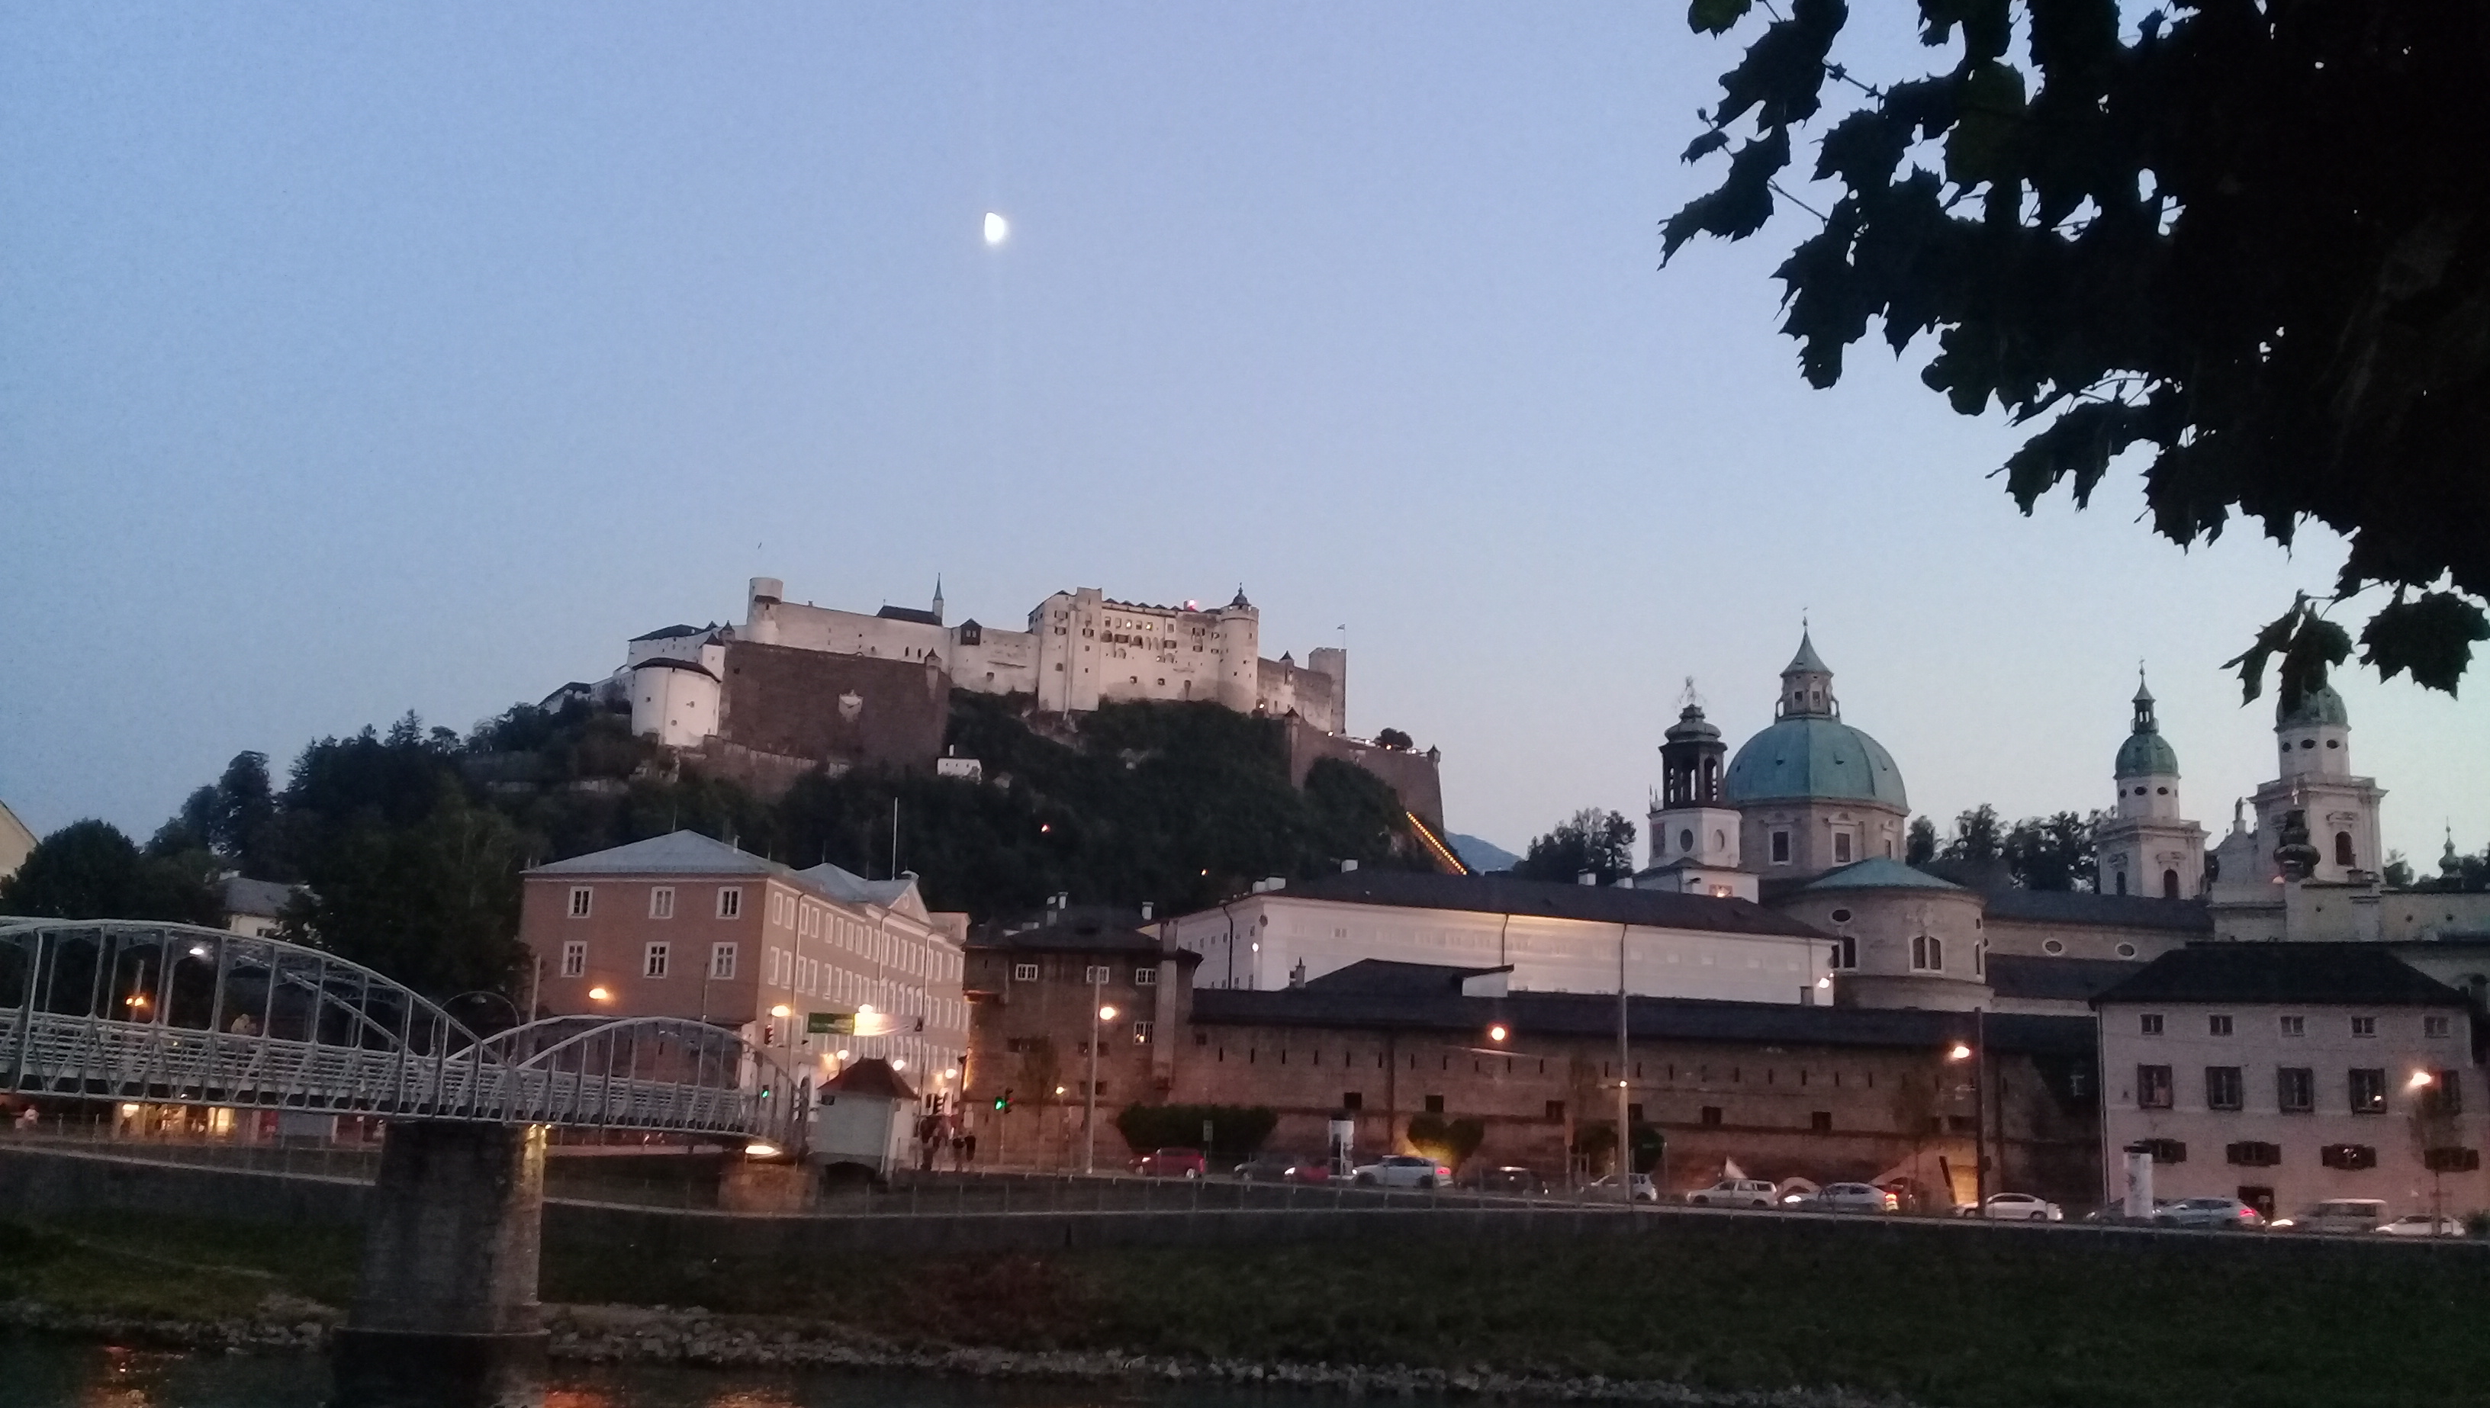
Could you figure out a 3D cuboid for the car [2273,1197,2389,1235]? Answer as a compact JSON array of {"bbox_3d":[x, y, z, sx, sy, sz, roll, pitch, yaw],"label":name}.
[{"bbox_3d":[48.678,23.048,100.000,4.650,1.880,1.850,-1,-12,13],"label":"car"}]

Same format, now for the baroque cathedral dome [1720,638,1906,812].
[{"bbox_3d":[81.902,2.152,321.871,26.355,26.054,26.355,2,-12,0],"label":"baroque cathedral dome"}]

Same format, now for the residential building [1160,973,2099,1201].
[{"bbox_3d":[19.173,19.864,112.951,44.338,10.600,9.000,1,-12,2],"label":"residential building"}]

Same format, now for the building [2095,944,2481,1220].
[{"bbox_3d":[51.262,19.387,111.256,16.800,14.200,10.000,-2,-12,19],"label":"building"}]

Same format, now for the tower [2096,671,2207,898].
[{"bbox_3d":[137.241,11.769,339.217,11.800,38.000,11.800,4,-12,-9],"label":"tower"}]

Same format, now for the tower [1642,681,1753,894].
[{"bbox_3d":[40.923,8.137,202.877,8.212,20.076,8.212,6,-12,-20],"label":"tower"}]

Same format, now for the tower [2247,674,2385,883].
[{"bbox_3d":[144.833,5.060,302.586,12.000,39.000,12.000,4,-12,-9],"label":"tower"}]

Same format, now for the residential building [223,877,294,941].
[{"bbox_3d":[-113.632,24.904,254.549,11.000,10.000,9.000,9,-14,-32],"label":"residential building"}]

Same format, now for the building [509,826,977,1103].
[{"bbox_3d":[-33.028,22.158,159.492,15.283,21.007,50.000,0,-12,9],"label":"building"}]

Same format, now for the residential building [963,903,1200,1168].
[{"bbox_3d":[-7.983,16.889,111.346,10.682,13.369,11.000,2,-12,0],"label":"residential building"}]

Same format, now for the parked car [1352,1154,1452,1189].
[{"bbox_3d":[6.738,20.153,95.956,4.400,1.520,1.820,1,-12,4],"label":"parked car"}]

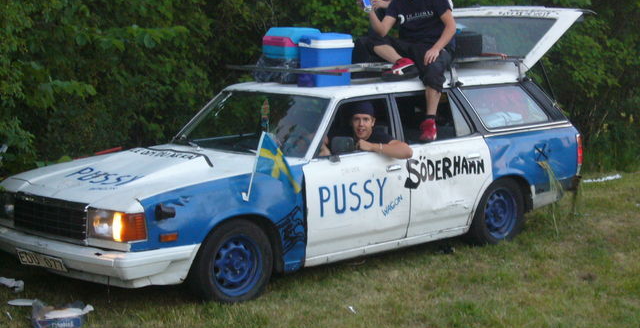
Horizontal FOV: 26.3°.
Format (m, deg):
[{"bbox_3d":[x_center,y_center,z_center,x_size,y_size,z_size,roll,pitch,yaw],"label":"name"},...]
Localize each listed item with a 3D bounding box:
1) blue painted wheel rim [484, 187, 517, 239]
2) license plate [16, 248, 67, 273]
[{"bbox_3d":[1.325,0.371,10.363,0.382,0.382,0.140,-8,10,-43],"label":"blue painted wheel rim"},{"bbox_3d":[-1.720,0.603,8.465,0.520,0.115,0.020,6,25,46],"label":"license plate"}]

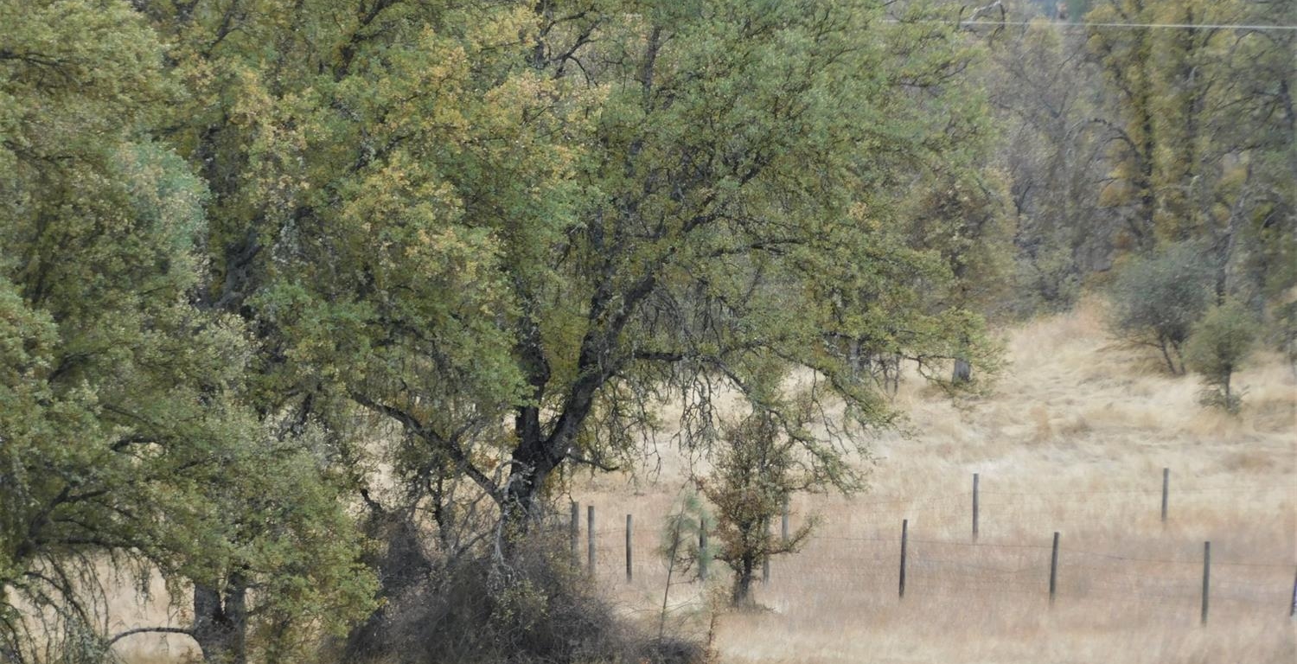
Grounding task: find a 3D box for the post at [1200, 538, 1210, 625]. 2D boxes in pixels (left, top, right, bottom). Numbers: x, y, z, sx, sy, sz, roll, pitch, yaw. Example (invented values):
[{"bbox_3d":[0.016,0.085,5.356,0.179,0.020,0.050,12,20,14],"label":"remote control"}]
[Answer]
[{"bbox_3d":[9.516,4.294,170.000,0.092,1.450,0.092,2,1,0],"label":"post"}]

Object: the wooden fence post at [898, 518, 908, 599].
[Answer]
[{"bbox_3d":[4.584,4.078,179.000,0.082,1.440,0.082,3,1,0],"label":"wooden fence post"}]

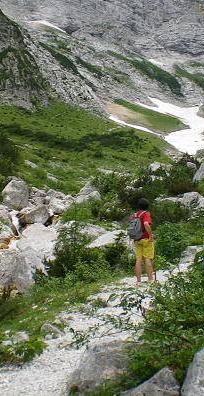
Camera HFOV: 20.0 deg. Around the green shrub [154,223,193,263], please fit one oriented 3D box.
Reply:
[{"bbox_3d":[1.727,1.075,14.000,0.890,0.928,0.872,0,-3,0],"label":"green shrub"}]

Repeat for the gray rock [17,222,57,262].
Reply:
[{"bbox_3d":[-1.647,1.136,14.800,1.040,0.981,1.072,0,-3,0],"label":"gray rock"}]

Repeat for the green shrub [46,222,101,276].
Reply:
[{"bbox_3d":[-0.634,1.146,12.900,1.202,1.202,1.150,0,3,-3],"label":"green shrub"}]

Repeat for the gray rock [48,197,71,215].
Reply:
[{"bbox_3d":[-1.467,0.259,20.000,0.759,0.621,0.700,0,3,-4],"label":"gray rock"}]

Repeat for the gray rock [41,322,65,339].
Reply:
[{"bbox_3d":[-0.598,1.600,7.000,0.290,0.193,0.250,0,3,-5],"label":"gray rock"}]

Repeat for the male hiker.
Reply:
[{"bbox_3d":[0.839,0.880,12.000,0.520,1.750,0.450,2,4,34],"label":"male hiker"}]

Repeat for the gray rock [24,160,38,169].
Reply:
[{"bbox_3d":[-4.379,-2.081,36.000,0.870,0.497,0.800,0,3,-7],"label":"gray rock"}]

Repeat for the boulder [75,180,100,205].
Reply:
[{"bbox_3d":[-0.550,-0.209,22.000,0.987,0.911,0.950,0,3,-1],"label":"boulder"}]

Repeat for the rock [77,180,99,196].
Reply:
[{"bbox_3d":[-0.675,-0.443,27.000,0.994,0.716,0.922,0,-3,0],"label":"rock"}]

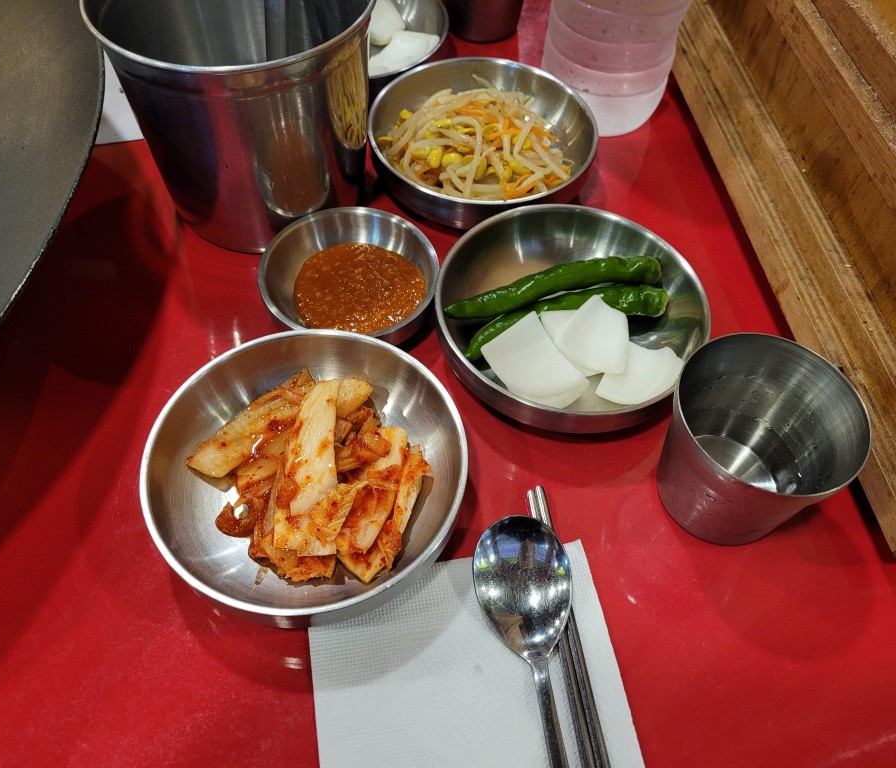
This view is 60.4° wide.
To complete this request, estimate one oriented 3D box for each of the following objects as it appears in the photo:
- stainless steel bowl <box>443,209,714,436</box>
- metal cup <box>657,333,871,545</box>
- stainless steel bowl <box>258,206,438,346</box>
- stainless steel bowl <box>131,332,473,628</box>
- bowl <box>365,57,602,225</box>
[{"bbox_3d":[0.058,-0.030,0.376,0.129,0.035,0.129,1,55,-2],"label":"stainless steel bowl"},{"bbox_3d":[0.123,0.028,0.322,0.073,0.065,0.073,1,55,-2],"label":"metal cup"},{"bbox_3d":[-0.049,-0.049,0.389,0.088,0.027,0.088,1,55,-2],"label":"stainless steel bowl"},{"bbox_3d":[-0.057,0.039,0.323,0.129,0.035,0.129,1,55,-2],"label":"stainless steel bowl"},{"bbox_3d":[0.019,-0.136,0.447,0.129,0.035,0.129,1,55,-2],"label":"bowl"}]

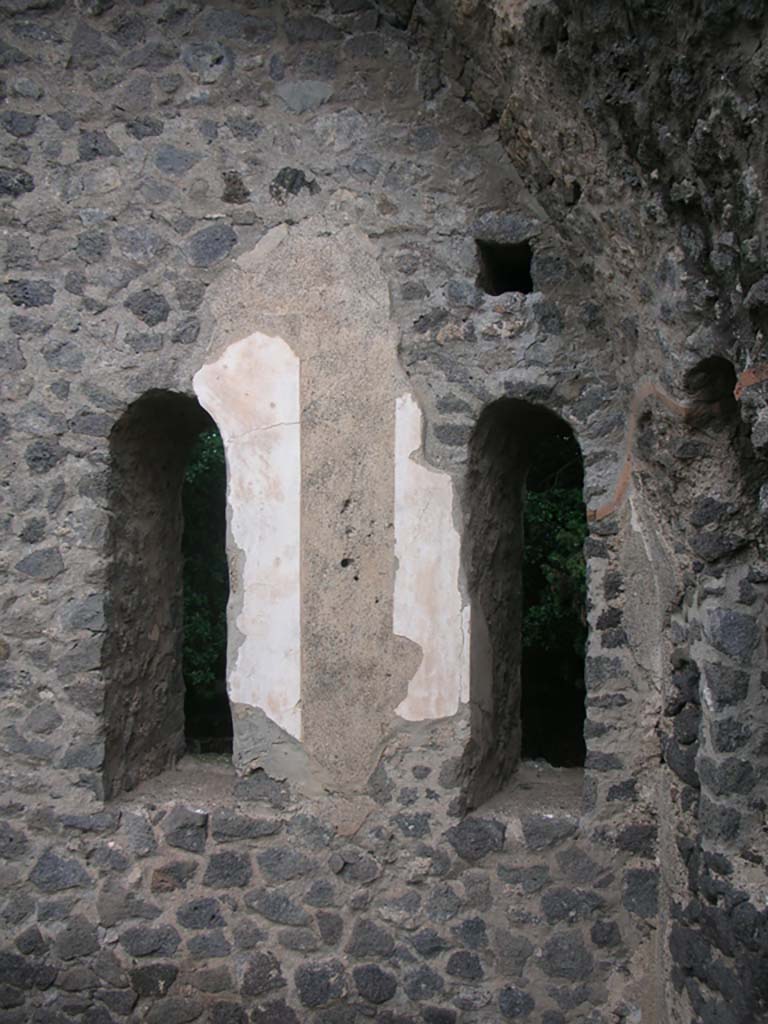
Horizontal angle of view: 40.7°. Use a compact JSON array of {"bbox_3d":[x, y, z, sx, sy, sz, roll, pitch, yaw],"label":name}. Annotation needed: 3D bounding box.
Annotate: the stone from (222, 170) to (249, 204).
[{"bbox_3d":[-0.593,-1.296,4.137,0.100,0.132,0.087,0,-2,0],"label":"stone"}]

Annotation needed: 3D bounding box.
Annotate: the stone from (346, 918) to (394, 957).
[{"bbox_3d":[-0.046,1.442,3.508,0.161,0.125,0.107,0,-3,0],"label":"stone"}]

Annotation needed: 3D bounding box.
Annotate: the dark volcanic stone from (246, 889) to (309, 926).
[{"bbox_3d":[-0.414,1.539,4.029,0.232,0.143,0.141,0,-2,0],"label":"dark volcanic stone"}]

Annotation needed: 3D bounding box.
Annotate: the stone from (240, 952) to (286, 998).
[{"bbox_3d":[-0.471,1.792,4.013,0.164,0.166,0.124,0,-2,0],"label":"stone"}]

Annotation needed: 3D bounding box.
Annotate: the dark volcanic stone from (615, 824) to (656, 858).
[{"bbox_3d":[0.858,1.116,3.517,0.135,0.106,0.090,0,-3,0],"label":"dark volcanic stone"}]

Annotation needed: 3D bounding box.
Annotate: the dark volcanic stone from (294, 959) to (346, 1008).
[{"bbox_3d":[-0.201,1.514,3.362,0.167,0.156,0.110,0,-4,3],"label":"dark volcanic stone"}]

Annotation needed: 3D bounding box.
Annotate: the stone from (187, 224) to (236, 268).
[{"bbox_3d":[-0.637,-0.984,3.823,0.179,0.150,0.118,0,-4,0],"label":"stone"}]

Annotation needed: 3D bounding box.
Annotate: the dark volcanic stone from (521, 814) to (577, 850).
[{"bbox_3d":[0.550,1.065,3.464,0.182,0.114,0.100,0,-3,0],"label":"dark volcanic stone"}]

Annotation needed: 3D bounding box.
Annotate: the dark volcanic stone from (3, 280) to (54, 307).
[{"bbox_3d":[-1.206,-0.744,3.559,0.177,0.093,0.100,0,-3,0],"label":"dark volcanic stone"}]

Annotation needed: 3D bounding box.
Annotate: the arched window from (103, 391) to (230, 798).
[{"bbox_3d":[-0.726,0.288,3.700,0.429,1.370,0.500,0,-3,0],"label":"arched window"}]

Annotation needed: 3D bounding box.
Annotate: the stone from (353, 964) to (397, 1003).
[{"bbox_3d":[-0.028,1.510,3.349,0.141,0.118,0.100,0,-4,3],"label":"stone"}]

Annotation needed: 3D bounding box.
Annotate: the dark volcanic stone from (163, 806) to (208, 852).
[{"bbox_3d":[-0.702,1.123,3.663,0.158,0.158,0.114,0,-4,0],"label":"dark volcanic stone"}]

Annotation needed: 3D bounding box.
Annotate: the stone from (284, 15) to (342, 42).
[{"bbox_3d":[-0.264,-1.813,3.882,0.211,0.102,0.106,0,-4,0],"label":"stone"}]

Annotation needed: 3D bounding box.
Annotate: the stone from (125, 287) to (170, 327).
[{"bbox_3d":[-0.868,-0.751,3.802,0.164,0.135,0.107,0,-4,0],"label":"stone"}]

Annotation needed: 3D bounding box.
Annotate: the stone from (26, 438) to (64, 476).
[{"bbox_3d":[-1.228,-0.198,3.756,0.134,0.134,0.096,0,-4,0],"label":"stone"}]

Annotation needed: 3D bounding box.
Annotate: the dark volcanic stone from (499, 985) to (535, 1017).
[{"bbox_3d":[0.437,1.611,3.435,0.115,0.106,0.100,0,-3,0],"label":"dark volcanic stone"}]

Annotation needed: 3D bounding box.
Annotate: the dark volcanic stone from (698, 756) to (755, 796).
[{"bbox_3d":[1.010,0.767,3.031,0.157,0.114,0.110,-2,-4,28],"label":"dark volcanic stone"}]

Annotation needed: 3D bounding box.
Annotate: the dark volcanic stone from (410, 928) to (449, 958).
[{"bbox_3d":[0.157,1.457,3.497,0.134,0.099,0.086,0,-3,0],"label":"dark volcanic stone"}]

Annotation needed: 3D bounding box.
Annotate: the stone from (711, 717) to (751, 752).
[{"bbox_3d":[1.116,0.717,3.334,0.129,0.113,0.086,-1,-5,20],"label":"stone"}]

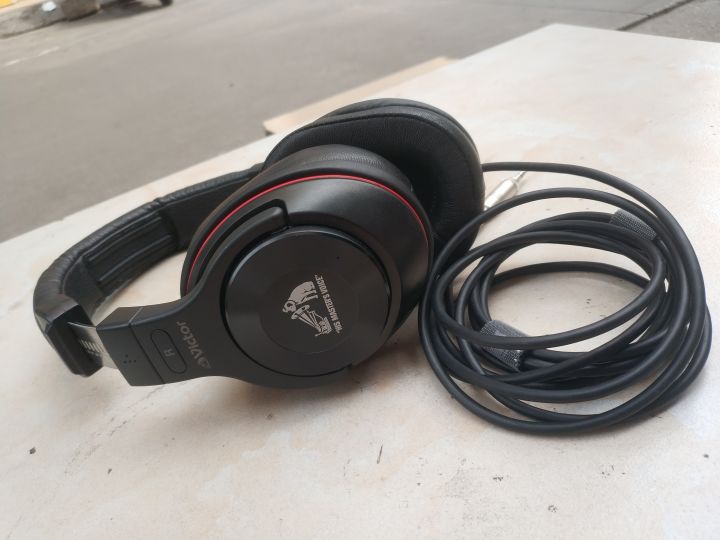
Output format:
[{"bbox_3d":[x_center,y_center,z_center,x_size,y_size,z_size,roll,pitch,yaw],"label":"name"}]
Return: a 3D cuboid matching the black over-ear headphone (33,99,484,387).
[{"bbox_3d":[-0.040,-0.014,0.287,0.183,0.082,0.133,-9,31,15],"label":"black over-ear headphone"}]

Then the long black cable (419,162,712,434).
[{"bbox_3d":[0.080,-0.004,0.285,0.114,0.039,0.162,-4,33,2],"label":"long black cable"}]

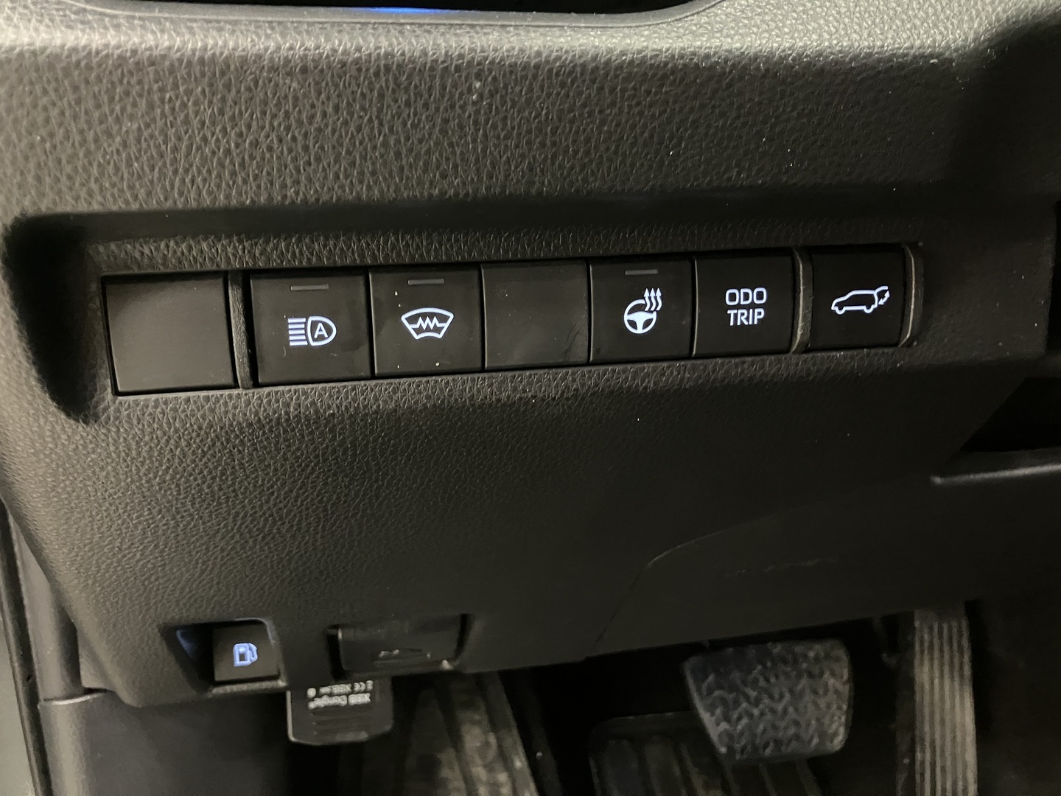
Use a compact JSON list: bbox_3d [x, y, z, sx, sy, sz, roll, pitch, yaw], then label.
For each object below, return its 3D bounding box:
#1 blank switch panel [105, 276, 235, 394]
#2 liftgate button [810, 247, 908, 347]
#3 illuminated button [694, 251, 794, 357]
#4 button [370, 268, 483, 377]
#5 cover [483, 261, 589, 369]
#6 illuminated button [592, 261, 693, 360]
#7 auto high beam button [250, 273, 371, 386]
[{"bbox_3d":[-0.073,-0.013,0.178,0.023,0.022,0.009,-4,10,-9],"label":"blank switch panel"},{"bbox_3d":[0.075,-0.023,0.202,0.023,0.022,0.009,-4,10,-9],"label":"liftgate button"},{"bbox_3d":[0.048,-0.021,0.198,0.023,0.022,0.009,-4,10,-9],"label":"illuminated button"},{"bbox_3d":[-0.023,-0.017,0.187,0.023,0.022,0.009,-4,10,-9],"label":"button"},{"bbox_3d":[0.001,-0.018,0.190,0.023,0.022,0.009,-4,10,-9],"label":"cover"},{"bbox_3d":[0.024,-0.020,0.194,0.023,0.022,0.009,-4,10,-9],"label":"illuminated button"},{"bbox_3d":[-0.046,-0.015,0.183,0.023,0.022,0.009,-4,10,-9],"label":"auto high beam button"}]

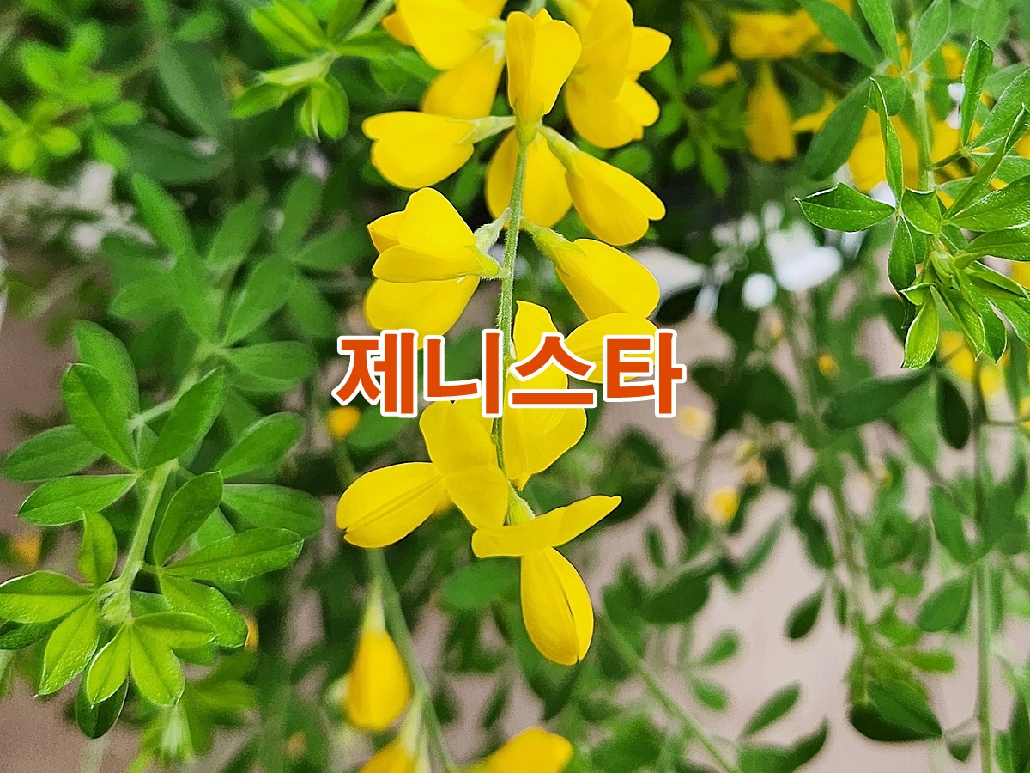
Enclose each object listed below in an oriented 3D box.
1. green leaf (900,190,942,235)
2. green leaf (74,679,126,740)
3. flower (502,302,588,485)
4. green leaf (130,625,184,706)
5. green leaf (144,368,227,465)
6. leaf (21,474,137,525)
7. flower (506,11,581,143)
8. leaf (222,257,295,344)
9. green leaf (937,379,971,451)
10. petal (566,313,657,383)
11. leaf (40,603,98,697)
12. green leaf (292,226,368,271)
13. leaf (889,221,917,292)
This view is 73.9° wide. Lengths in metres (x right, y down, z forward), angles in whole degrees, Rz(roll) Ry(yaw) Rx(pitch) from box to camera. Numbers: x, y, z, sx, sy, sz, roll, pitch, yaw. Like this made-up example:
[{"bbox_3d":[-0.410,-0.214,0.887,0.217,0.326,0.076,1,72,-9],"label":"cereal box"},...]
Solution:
[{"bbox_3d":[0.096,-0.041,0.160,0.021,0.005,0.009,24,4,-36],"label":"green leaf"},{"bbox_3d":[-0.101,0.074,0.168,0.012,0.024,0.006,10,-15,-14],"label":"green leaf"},{"bbox_3d":[0.005,0.001,0.112,0.011,0.029,0.009,-8,14,-35],"label":"flower"},{"bbox_3d":[-0.081,0.062,0.153,0.009,0.021,0.003,-37,-14,-9],"label":"green leaf"},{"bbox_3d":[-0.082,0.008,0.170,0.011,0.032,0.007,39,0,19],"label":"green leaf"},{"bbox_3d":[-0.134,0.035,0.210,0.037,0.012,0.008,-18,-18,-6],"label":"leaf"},{"bbox_3d":[0.004,-0.054,0.119,0.013,0.021,0.011,5,8,0],"label":"flower"},{"bbox_3d":[-0.074,-0.024,0.196,0.012,0.030,0.003,33,-15,1],"label":"leaf"},{"bbox_3d":[0.149,0.009,0.235,0.010,0.025,0.004,-16,0,10],"label":"green leaf"},{"bbox_3d":[0.016,-0.006,0.113,0.015,0.011,0.006,7,12,-10],"label":"petal"},{"bbox_3d":[-0.101,0.059,0.155,0.009,0.021,0.003,23,-17,11],"label":"leaf"},{"bbox_3d":[-0.058,-0.044,0.217,0.024,0.011,0.004,-24,-14,-14],"label":"green leaf"},{"bbox_3d":[0.066,-0.023,0.117,0.005,0.015,0.002,0,-22,27],"label":"leaf"}]

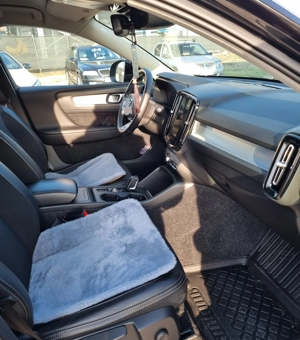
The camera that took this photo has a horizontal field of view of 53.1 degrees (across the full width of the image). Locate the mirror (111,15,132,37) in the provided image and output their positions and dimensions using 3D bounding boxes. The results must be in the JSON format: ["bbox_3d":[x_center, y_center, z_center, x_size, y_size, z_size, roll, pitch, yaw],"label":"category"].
[{"bbox_3d":[-0.097,-0.522,1.086,0.048,0.067,0.235,-14,28,-7],"label":"mirror"}]

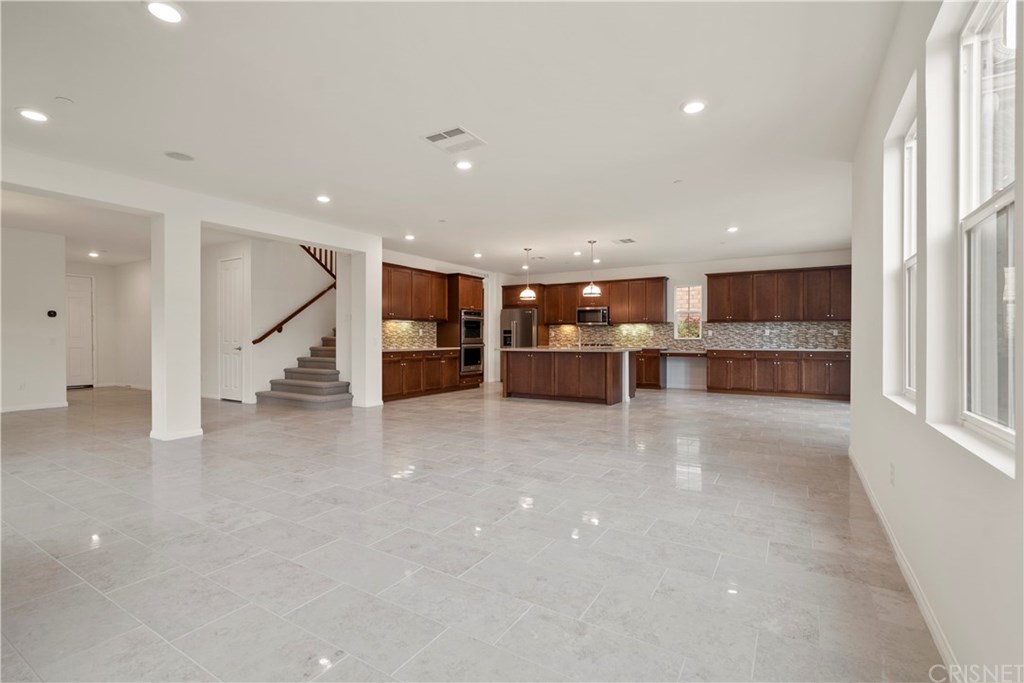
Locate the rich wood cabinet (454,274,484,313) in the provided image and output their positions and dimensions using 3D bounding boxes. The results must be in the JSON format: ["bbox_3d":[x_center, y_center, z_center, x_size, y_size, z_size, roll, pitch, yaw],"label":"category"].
[{"bbox_3d":[-1.115,-1.012,9.838,0.630,0.743,0.880,0,0,32],"label":"rich wood cabinet"}]

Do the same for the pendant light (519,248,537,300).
[{"bbox_3d":[0.297,-1.244,8.510,0.300,0.935,0.300,0,0,32],"label":"pendant light"}]

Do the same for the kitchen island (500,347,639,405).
[{"bbox_3d":[1.095,0.598,8.504,2.300,0.914,1.250,0,0,32],"label":"kitchen island"}]

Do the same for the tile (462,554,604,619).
[{"bbox_3d":[0.081,1.088,2.047,0.600,0.012,0.293,0,0,32],"label":"tile"}]

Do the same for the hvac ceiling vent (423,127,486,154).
[{"bbox_3d":[-0.486,-1.702,3.877,0.434,0.025,0.409,0,0,32],"label":"hvac ceiling vent"}]

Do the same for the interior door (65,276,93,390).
[{"bbox_3d":[-9.708,-0.169,9.937,0.050,2.440,0.860,0,0,32],"label":"interior door"}]

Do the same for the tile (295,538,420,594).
[{"bbox_3d":[-0.768,1.107,2.252,0.606,0.012,0.302,0,0,31],"label":"tile"}]

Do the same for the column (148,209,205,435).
[{"bbox_3d":[-3.824,-0.153,5.191,0.380,2.460,0.375,0,0,32],"label":"column"}]

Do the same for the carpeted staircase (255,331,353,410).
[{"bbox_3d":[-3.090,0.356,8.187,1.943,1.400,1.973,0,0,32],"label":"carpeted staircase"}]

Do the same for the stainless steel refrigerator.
[{"bbox_3d":[0.310,0.125,11.283,0.908,1.800,0.760,0,0,32],"label":"stainless steel refrigerator"}]

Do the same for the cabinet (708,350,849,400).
[{"bbox_3d":[5.072,0.602,8.684,2.380,0.880,0.610,0,0,31],"label":"cabinet"}]

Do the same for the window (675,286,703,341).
[{"bbox_3d":[3.754,-0.612,9.681,0.547,1.139,0.099,0,0,32],"label":"window"}]

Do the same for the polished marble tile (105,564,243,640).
[{"bbox_3d":[-1.413,1.094,1.924,0.601,0.012,0.298,0,0,32],"label":"polished marble tile"}]

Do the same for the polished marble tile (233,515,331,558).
[{"bbox_3d":[-1.287,1.107,2.570,0.606,0.012,0.302,0,0,31],"label":"polished marble tile"}]

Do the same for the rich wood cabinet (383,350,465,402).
[{"bbox_3d":[-1.921,0.608,8.752,0.612,0.880,2.229,0,0,32],"label":"rich wood cabinet"}]

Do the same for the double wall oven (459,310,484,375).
[{"bbox_3d":[-1.094,0.020,10.159,0.620,1.360,0.750,0,0,31],"label":"double wall oven"}]

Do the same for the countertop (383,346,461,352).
[{"bbox_3d":[-1.907,0.166,8.899,0.640,0.045,2.140,0,0,31],"label":"countertop"}]

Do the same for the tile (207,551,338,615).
[{"bbox_3d":[-1.101,1.109,2.106,0.606,0.012,0.302,0,0,31],"label":"tile"}]

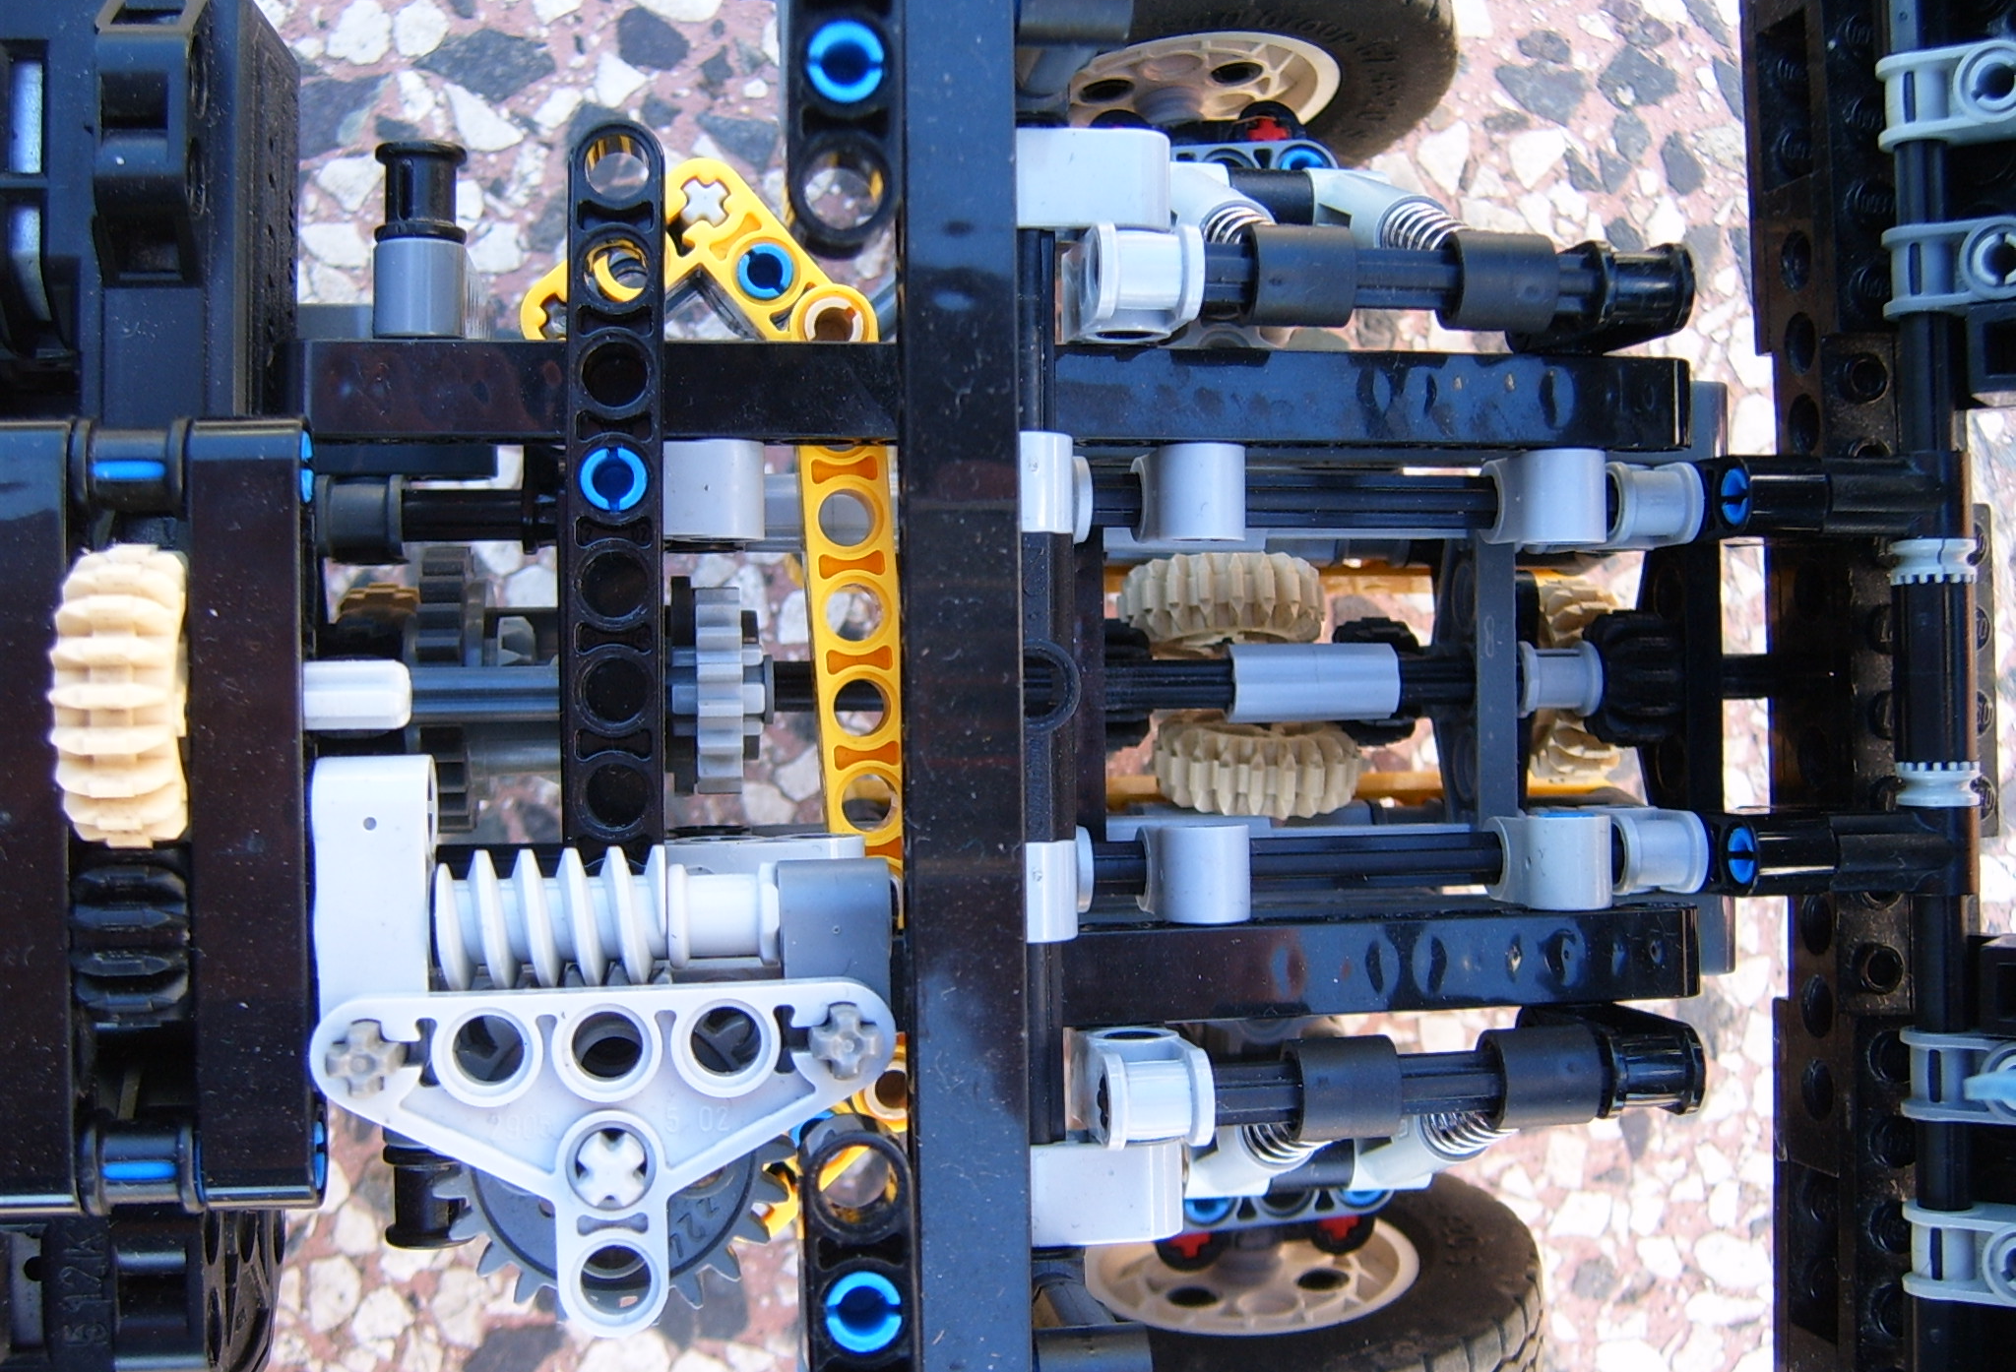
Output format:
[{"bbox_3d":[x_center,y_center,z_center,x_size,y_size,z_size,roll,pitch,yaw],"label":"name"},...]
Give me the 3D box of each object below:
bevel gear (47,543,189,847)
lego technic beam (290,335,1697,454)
[{"bbox_3d":[-0.062,0.001,0.157,0.008,0.022,0.022,-1,90,-10],"label":"bevel gear"},{"bbox_3d":[0.002,-0.024,0.186,0.119,0.008,0.008,-1,90,-10],"label":"lego technic beam"}]

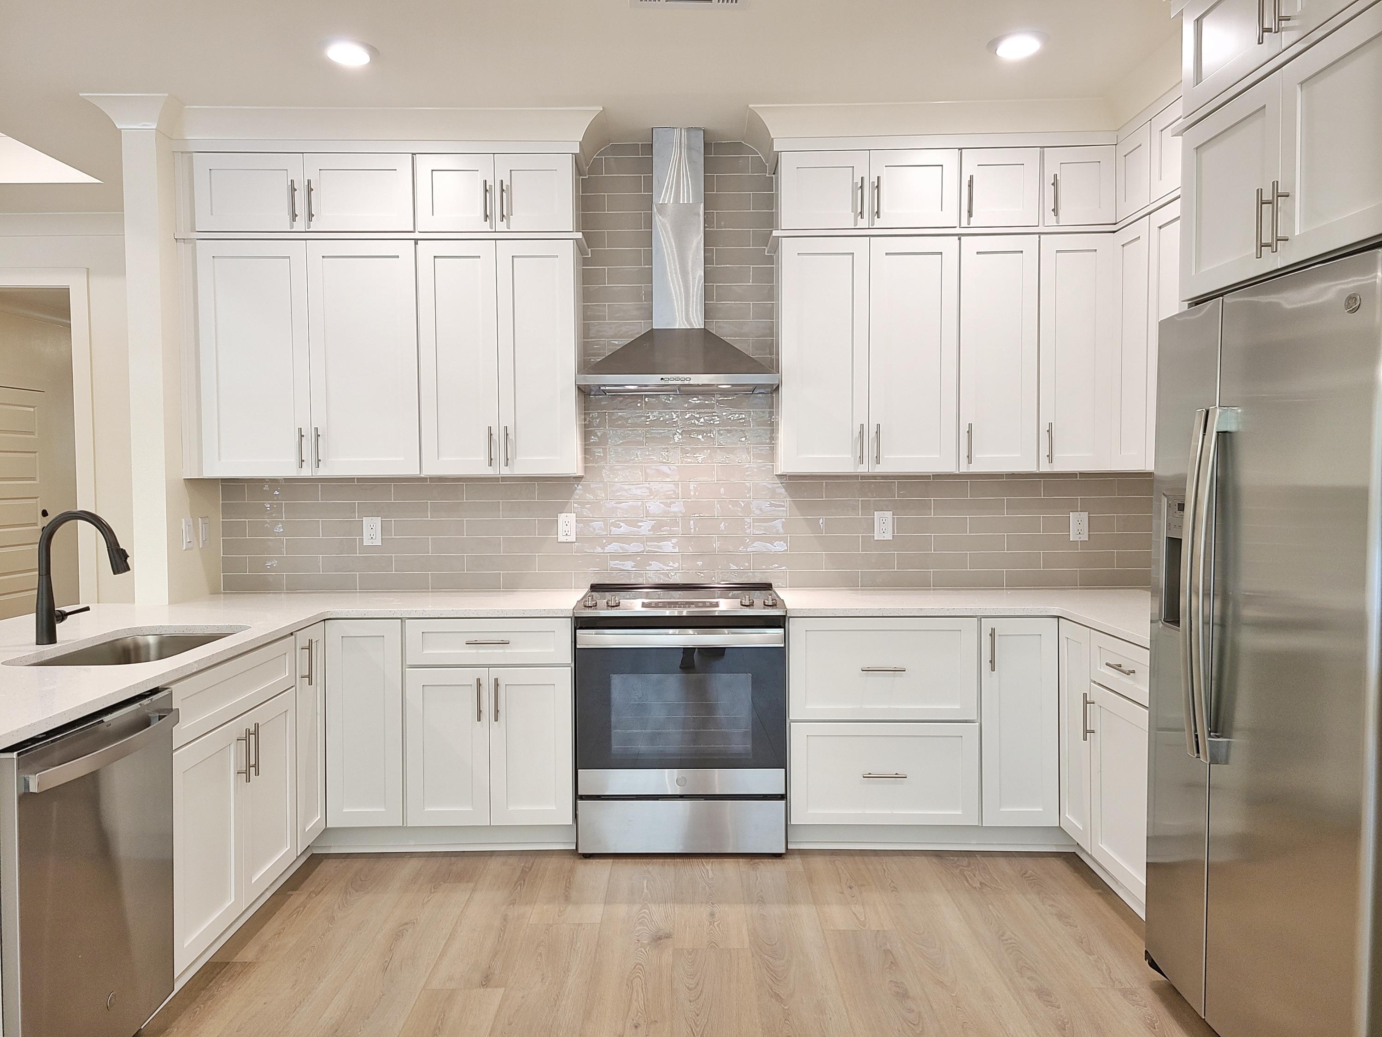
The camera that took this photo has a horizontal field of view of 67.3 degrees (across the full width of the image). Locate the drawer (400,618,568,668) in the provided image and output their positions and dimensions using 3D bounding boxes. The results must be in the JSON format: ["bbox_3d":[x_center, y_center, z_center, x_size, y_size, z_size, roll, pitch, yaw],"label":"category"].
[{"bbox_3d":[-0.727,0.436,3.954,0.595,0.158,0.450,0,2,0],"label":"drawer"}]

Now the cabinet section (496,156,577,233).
[{"bbox_3d":[-0.593,-1.256,4.130,0.309,0.302,0.330,0,3,0],"label":"cabinet section"}]

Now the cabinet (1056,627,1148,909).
[{"bbox_3d":[1.634,0.752,3.317,0.600,0.762,0.860,0,2,0],"label":"cabinet"}]

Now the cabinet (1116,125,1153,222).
[{"bbox_3d":[1.788,-1.261,3.814,0.325,0.290,0.306,0,2,0],"label":"cabinet"}]

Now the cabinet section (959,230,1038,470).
[{"bbox_3d":[1.186,-0.637,4.151,0.308,0.908,0.330,0,3,0],"label":"cabinet section"}]

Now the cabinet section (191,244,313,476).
[{"bbox_3d":[-1.684,-0.621,4.168,0.426,0.908,0.330,0,3,0],"label":"cabinet section"}]

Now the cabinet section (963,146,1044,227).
[{"bbox_3d":[1.183,-1.265,4.119,0.315,0.302,0.330,0,3,0],"label":"cabinet section"}]

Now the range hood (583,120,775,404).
[{"bbox_3d":[-0.049,-1.004,4.066,0.751,1.010,0.484,0,2,0],"label":"range hood"}]

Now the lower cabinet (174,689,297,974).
[{"bbox_3d":[-1.602,0.861,3.044,0.580,0.587,0.826,0,2,0],"label":"lower cabinet"}]

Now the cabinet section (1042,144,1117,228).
[{"bbox_3d":[1.480,-1.267,4.118,0.280,0.302,0.330,0,3,0],"label":"cabinet section"}]

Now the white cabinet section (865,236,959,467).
[{"bbox_3d":[0.860,-0.635,4.153,0.345,0.908,0.330,0,3,0],"label":"white cabinet section"}]

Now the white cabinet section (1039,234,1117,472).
[{"bbox_3d":[1.481,-0.637,4.139,0.281,0.904,0.315,0,3,0],"label":"white cabinet section"}]

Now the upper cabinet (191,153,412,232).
[{"bbox_3d":[-1.479,-1.256,4.137,0.848,0.290,0.325,0,2,0],"label":"upper cabinet"}]

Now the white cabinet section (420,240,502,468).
[{"bbox_3d":[-0.890,-0.626,4.158,0.306,0.904,0.315,0,3,0],"label":"white cabinet section"}]

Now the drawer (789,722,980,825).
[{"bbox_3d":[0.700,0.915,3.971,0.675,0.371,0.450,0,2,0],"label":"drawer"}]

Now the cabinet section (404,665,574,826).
[{"bbox_3d":[-0.725,0.816,4.068,0.605,0.583,0.610,0,3,0],"label":"cabinet section"}]

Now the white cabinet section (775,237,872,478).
[{"bbox_3d":[0.520,-0.633,4.146,0.341,0.904,0.315,0,3,0],"label":"white cabinet section"}]

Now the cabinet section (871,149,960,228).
[{"bbox_3d":[0.852,-1.262,4.114,0.341,0.298,0.315,0,3,0],"label":"cabinet section"}]

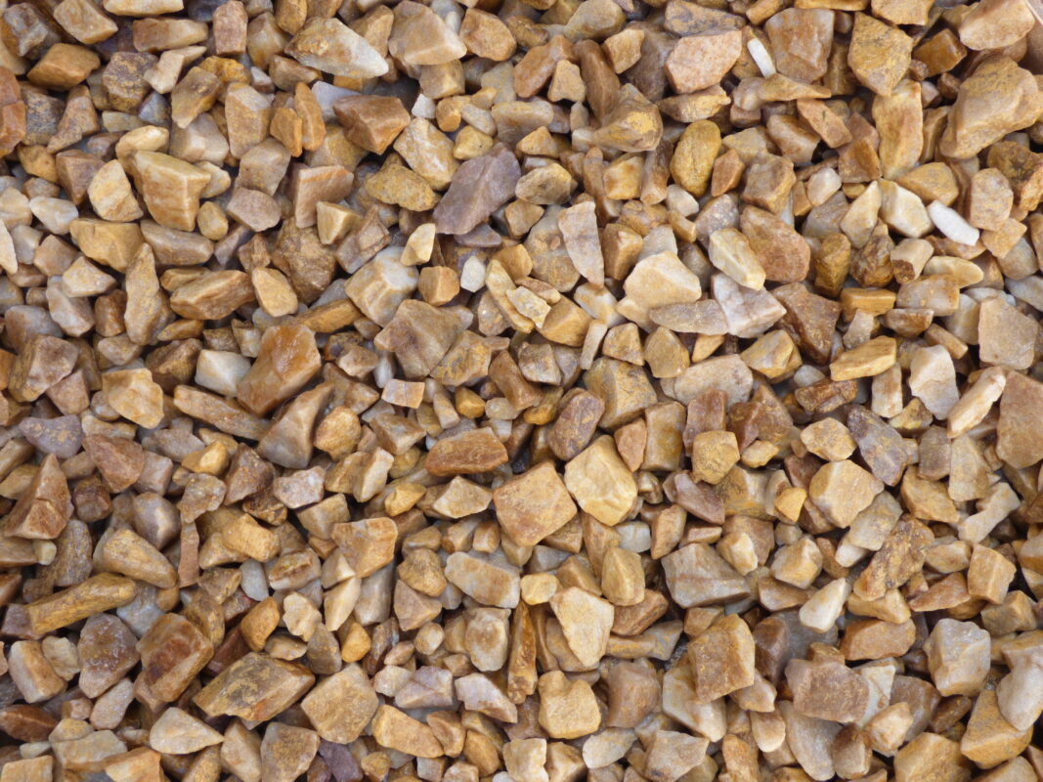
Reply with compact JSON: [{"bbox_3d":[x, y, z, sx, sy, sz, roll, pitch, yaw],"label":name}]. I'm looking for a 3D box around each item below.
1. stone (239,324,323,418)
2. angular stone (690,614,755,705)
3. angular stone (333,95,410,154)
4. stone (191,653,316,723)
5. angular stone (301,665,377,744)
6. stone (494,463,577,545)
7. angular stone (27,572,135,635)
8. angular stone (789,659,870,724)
[{"bbox_3d":[-0.105,-0.011,0.702,0.043,0.021,0.026,-43,83,-7],"label":"stone"},{"bbox_3d":[0.087,0.115,0.715,0.033,0.021,0.030,-18,74,-5],"label":"angular stone"},{"bbox_3d":[-0.066,-0.120,0.721,0.033,0.021,0.026,31,81,5],"label":"angular stone"},{"bbox_3d":[-0.114,0.128,0.711,0.046,0.019,0.027,-37,77,-11],"label":"stone"},{"bbox_3d":[-0.076,0.136,0.709,0.029,0.021,0.027,-30,75,-9],"label":"angular stone"},{"bbox_3d":[0.006,0.048,0.692,0.031,0.021,0.027,-30,81,-5],"label":"stone"},{"bbox_3d":[-0.192,0.090,0.722,0.048,0.015,0.015,-21,74,-6],"label":"angular stone"},{"bbox_3d":[0.125,0.122,0.678,0.035,0.017,0.022,10,80,2],"label":"angular stone"}]

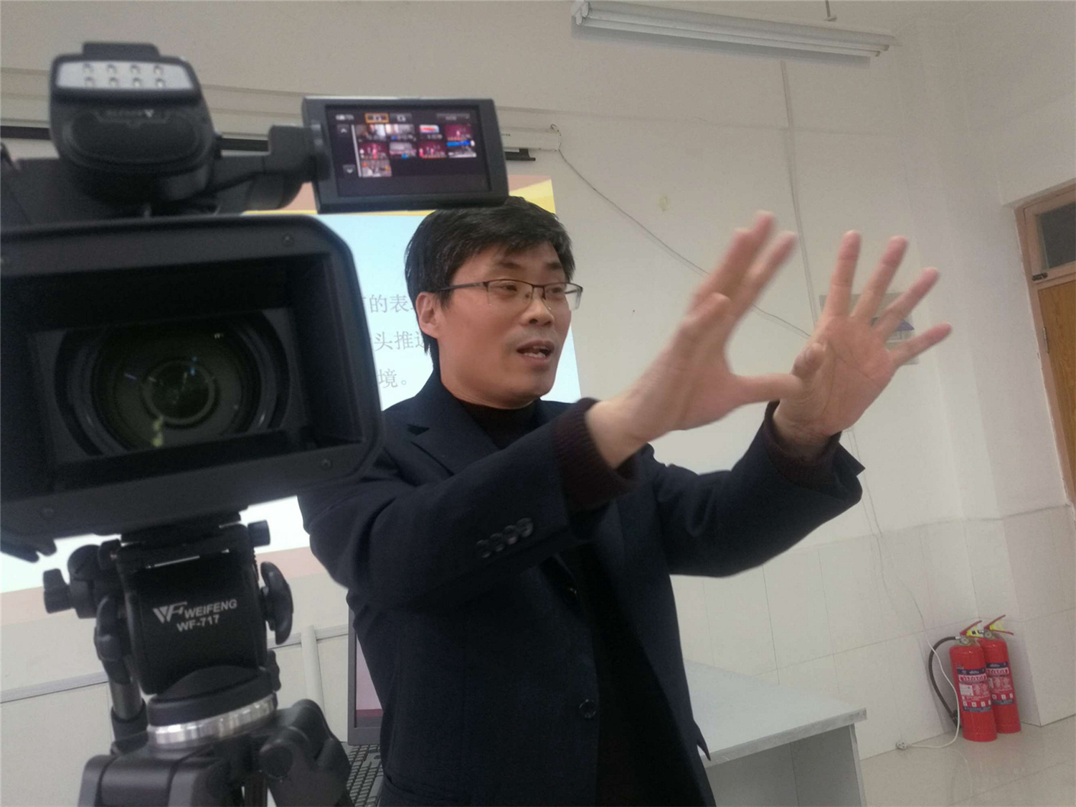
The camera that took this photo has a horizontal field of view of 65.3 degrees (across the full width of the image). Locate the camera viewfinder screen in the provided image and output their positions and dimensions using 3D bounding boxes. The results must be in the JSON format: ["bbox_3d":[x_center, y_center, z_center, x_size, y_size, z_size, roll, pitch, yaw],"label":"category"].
[{"bbox_3d":[-0.063,-0.123,0.412,0.078,0.044,0.012,-8,1,-22],"label":"camera viewfinder screen"}]

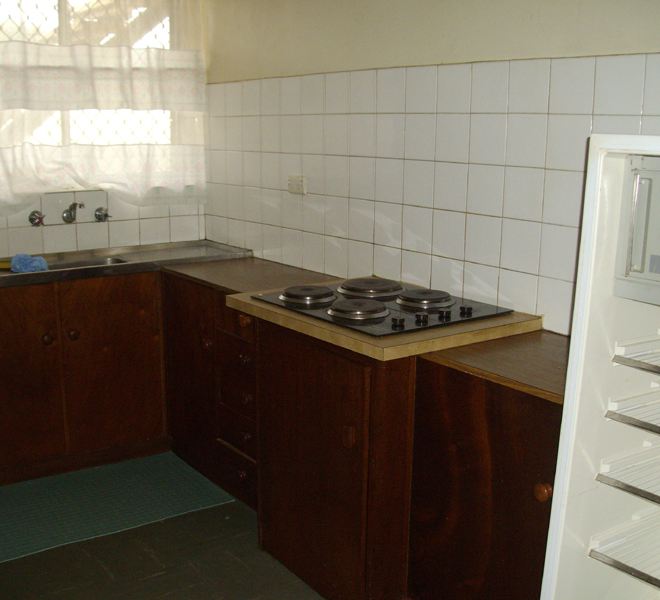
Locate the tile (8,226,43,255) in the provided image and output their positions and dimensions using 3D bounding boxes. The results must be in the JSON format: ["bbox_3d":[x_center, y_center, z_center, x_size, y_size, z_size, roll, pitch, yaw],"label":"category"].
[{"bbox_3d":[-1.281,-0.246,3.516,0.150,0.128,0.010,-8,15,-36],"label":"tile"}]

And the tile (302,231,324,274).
[{"bbox_3d":[-0.064,-0.190,3.328,0.010,0.151,0.150,-8,15,-36],"label":"tile"}]

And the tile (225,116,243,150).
[{"bbox_3d":[-0.422,-0.743,3.708,0.008,0.151,0.151,-8,15,-36],"label":"tile"}]

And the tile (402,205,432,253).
[{"bbox_3d":[0.290,-0.236,2.771,0.010,0.150,0.150,-8,14,-35],"label":"tile"}]

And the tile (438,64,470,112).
[{"bbox_3d":[0.388,-0.658,2.596,0.008,0.151,0.151,-8,15,-36],"label":"tile"}]

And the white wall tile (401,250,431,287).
[{"bbox_3d":[0.289,-0.090,2.801,0.010,0.145,0.150,-8,14,-35],"label":"white wall tile"}]

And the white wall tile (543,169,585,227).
[{"bbox_3d":[0.655,-0.283,2.300,0.008,0.151,0.151,-8,15,-36],"label":"white wall tile"}]

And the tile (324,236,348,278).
[{"bbox_3d":[0.026,-0.169,3.252,0.010,0.152,0.152,-8,14,-35],"label":"tile"}]

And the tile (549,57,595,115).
[{"bbox_3d":[0.661,-0.581,2.261,0.010,0.152,0.152,-8,14,-35],"label":"tile"}]

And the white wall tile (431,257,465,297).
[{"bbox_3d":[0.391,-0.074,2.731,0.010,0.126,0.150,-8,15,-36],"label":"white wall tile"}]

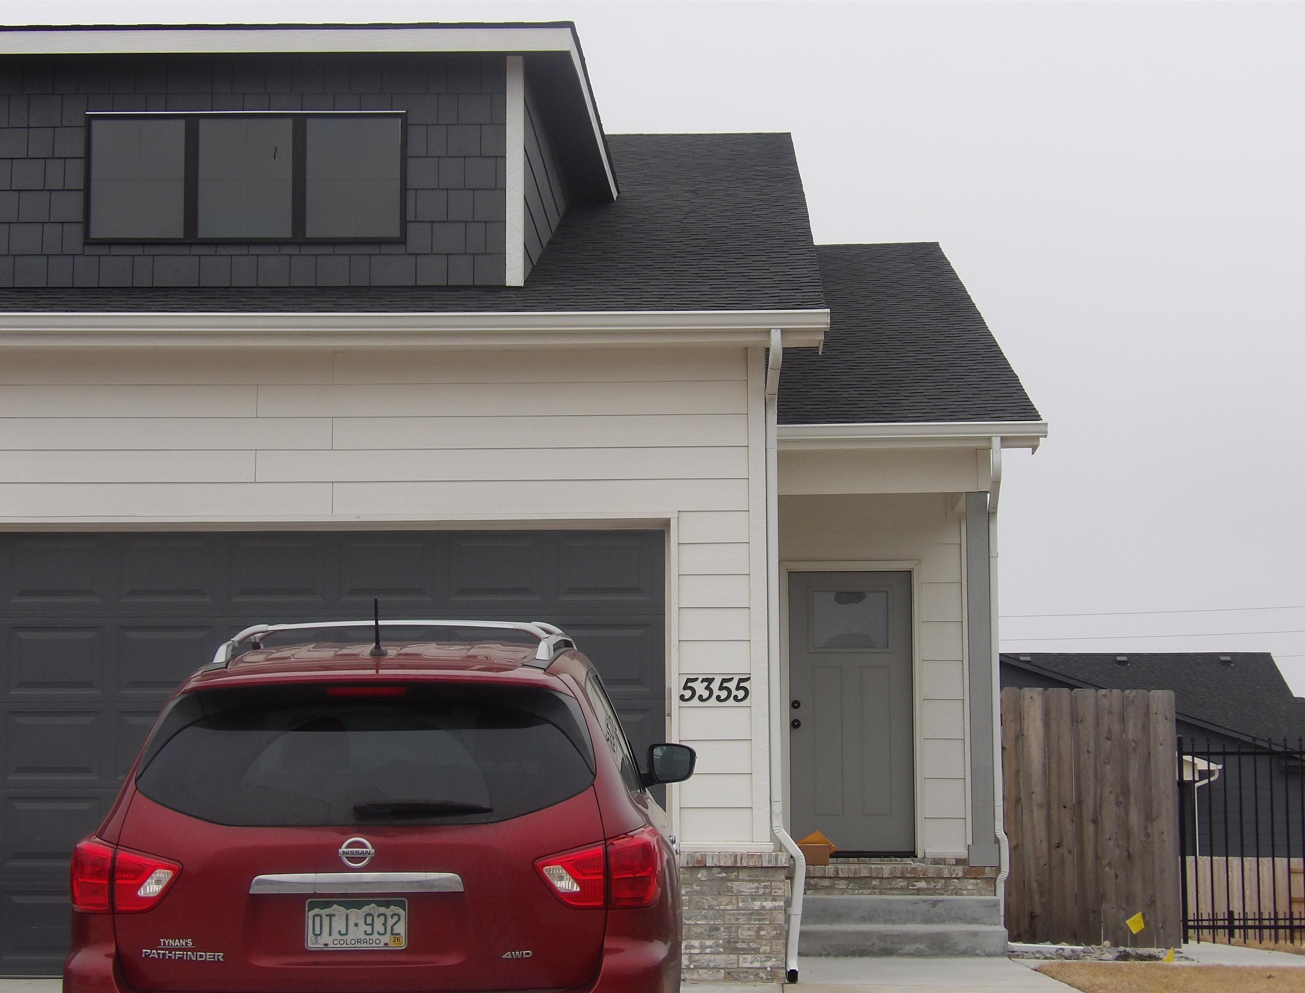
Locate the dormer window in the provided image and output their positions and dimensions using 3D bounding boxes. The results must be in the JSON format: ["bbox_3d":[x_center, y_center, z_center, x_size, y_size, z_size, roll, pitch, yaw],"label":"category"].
[{"bbox_3d":[-2.259,-1.769,15.305,1.772,0.750,0.090,0,-6,0],"label":"dormer window"}]

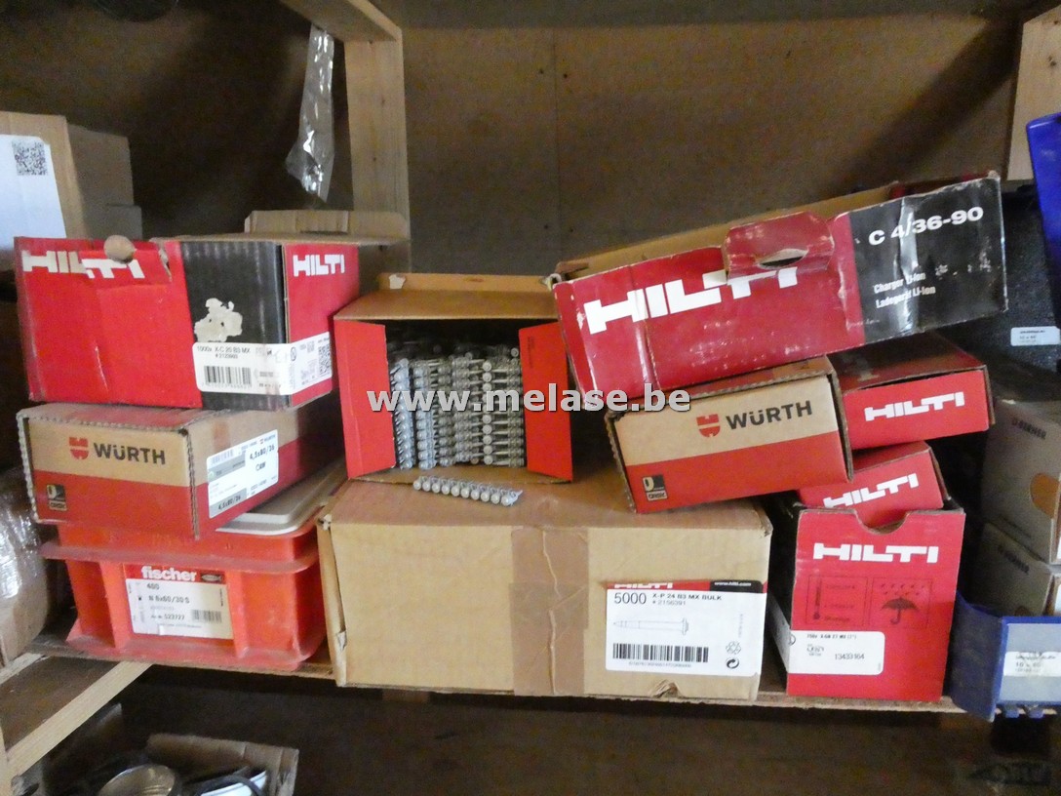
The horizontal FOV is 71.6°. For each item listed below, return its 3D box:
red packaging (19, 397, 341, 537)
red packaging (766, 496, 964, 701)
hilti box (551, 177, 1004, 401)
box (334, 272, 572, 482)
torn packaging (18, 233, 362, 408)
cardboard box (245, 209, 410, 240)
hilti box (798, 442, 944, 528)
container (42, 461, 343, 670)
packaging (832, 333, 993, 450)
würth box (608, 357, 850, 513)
[{"bbox_3d":[-0.243,0.031,0.562,0.123,0.071,0.201,4,14,14],"label":"red packaging"},{"bbox_3d":[0.231,0.128,0.536,0.102,0.137,0.099,1,14,5],"label":"red packaging"},{"bbox_3d":[0.165,-0.089,0.553,0.278,0.088,0.161,-12,14,6],"label":"hilti box"},{"bbox_3d":[-0.051,-0.022,0.587,0.165,0.143,0.122,0,13,1],"label":"box"},{"bbox_3d":[-0.245,-0.063,0.562,0.189,0.109,0.142,2,14,7],"label":"torn packaging"},{"bbox_3d":[-0.207,-0.184,0.777,0.177,0.034,0.059,2,14,7],"label":"cardboard box"},{"bbox_3d":[0.222,0.052,0.539,0.088,0.043,0.118,-19,13,4],"label":"hilti box"},{"bbox_3d":[-0.244,0.120,0.595,0.200,0.118,0.148,1,14,5],"label":"container"},{"bbox_3d":[0.272,-0.011,0.551,0.087,0.043,0.118,-11,17,15],"label":"packaging"},{"bbox_3d":[0.140,0.004,0.533,0.134,0.072,0.175,-12,14,16],"label":"würth box"}]

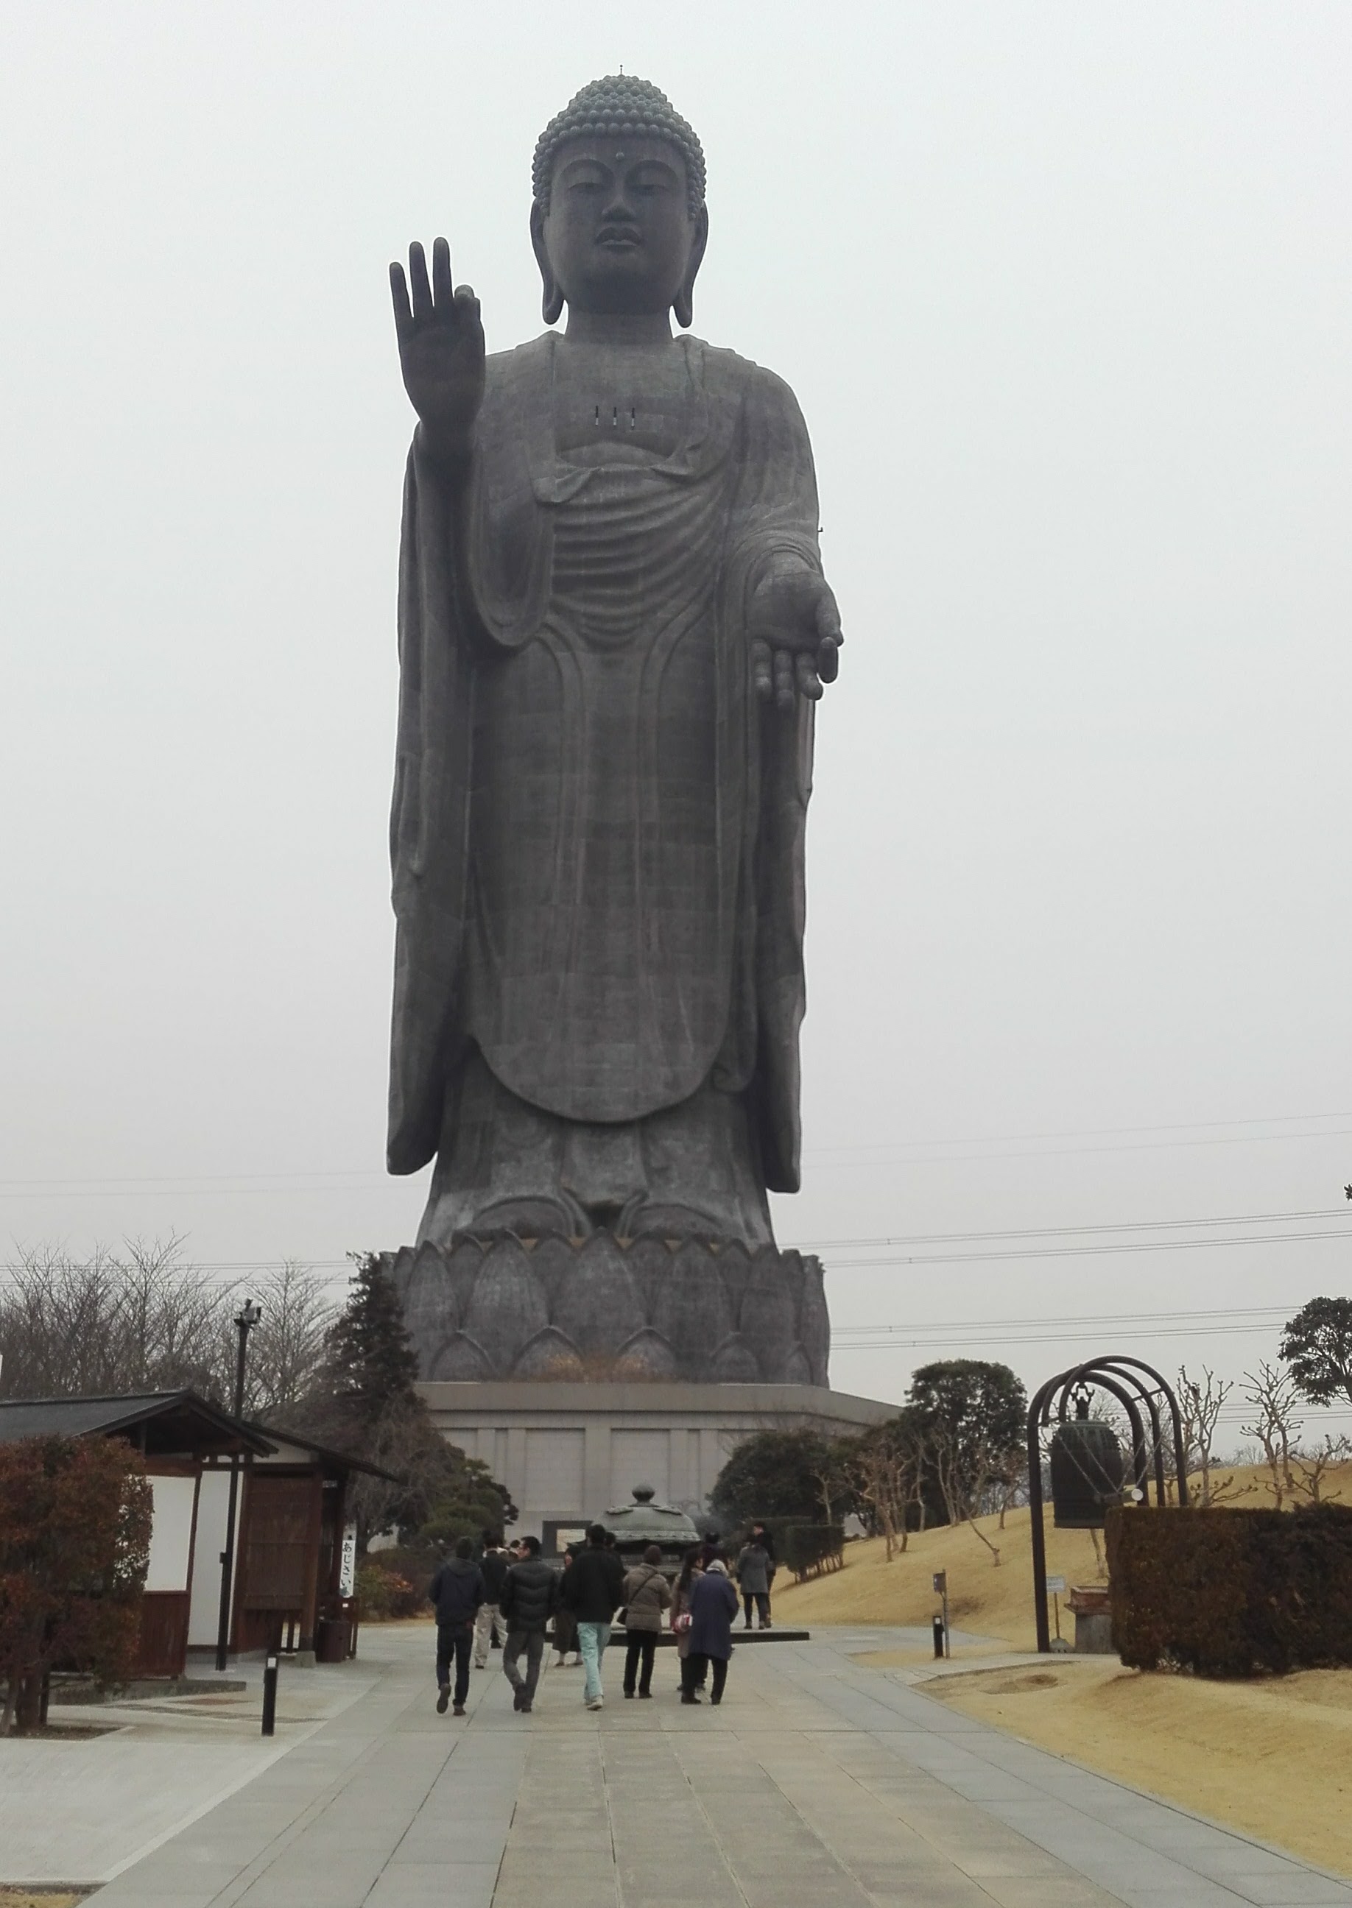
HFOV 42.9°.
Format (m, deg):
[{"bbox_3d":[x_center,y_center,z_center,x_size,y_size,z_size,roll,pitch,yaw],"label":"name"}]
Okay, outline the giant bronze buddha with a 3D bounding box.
[{"bbox_3d":[-5.500,-23.324,127.454,32.000,110.000,30.000,1,-19,-3],"label":"giant bronze buddha"}]

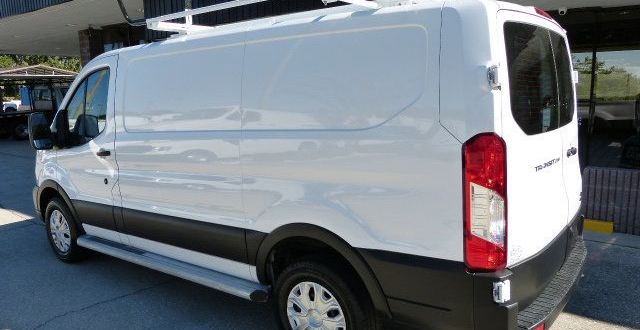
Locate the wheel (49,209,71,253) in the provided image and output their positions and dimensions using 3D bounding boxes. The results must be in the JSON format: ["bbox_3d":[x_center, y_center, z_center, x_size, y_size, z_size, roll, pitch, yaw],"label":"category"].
[{"bbox_3d":[-2.639,0.679,4.807,0.439,0.439,0.143,4,11,38],"label":"wheel"}]

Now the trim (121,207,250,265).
[{"bbox_3d":[-1.034,0.487,3.381,1.499,0.230,0.051,3,10,38],"label":"trim"}]

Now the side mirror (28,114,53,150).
[{"bbox_3d":[-2.579,-0.311,4.287,0.143,0.316,0.214,3,10,38],"label":"side mirror"}]

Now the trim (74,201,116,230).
[{"bbox_3d":[-2.013,0.441,4.157,0.704,0.230,0.051,3,10,38],"label":"trim"}]

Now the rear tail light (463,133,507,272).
[{"bbox_3d":[0.723,0.170,2.022,0.184,0.602,0.133,3,10,38],"label":"rear tail light"}]

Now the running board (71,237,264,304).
[{"bbox_3d":[-1.282,0.729,3.611,2.326,0.097,0.173,4,11,38],"label":"running board"}]

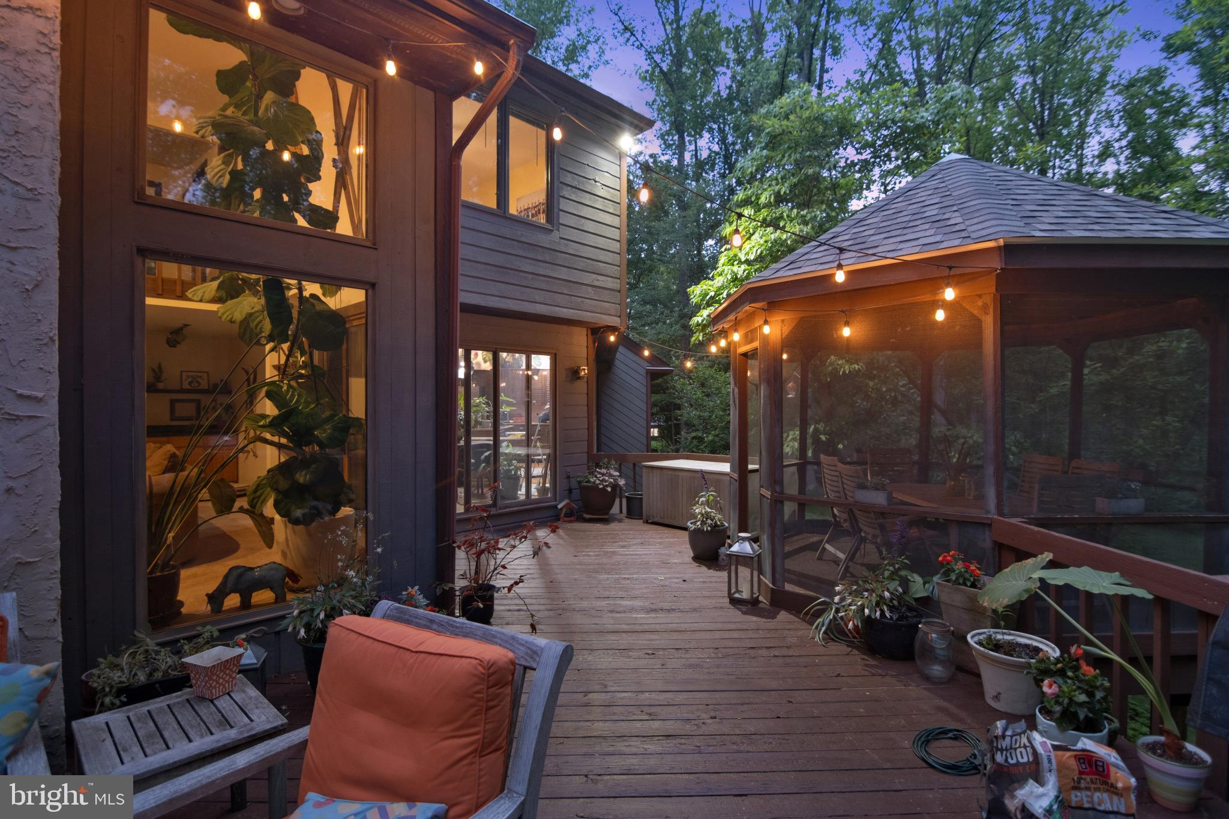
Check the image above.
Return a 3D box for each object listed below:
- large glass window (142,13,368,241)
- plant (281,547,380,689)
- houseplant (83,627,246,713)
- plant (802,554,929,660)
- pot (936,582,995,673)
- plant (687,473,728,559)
[{"bbox_3d":[-2.088,-1.657,3.512,1.200,1.020,0.090,0,0,-45],"label":"large glass window"},{"bbox_3d":[-1.570,1.150,3.200,0.500,0.800,0.480,0,0,-24],"label":"plant"},{"bbox_3d":[-2.290,1.360,3.000,0.670,0.400,0.300,0,0,-45],"label":"houseplant"},{"bbox_3d":[1.650,1.265,3.840,0.750,0.580,0.500,0,0,18],"label":"plant"},{"bbox_3d":[2.180,1.297,3.500,0.340,0.510,0.320,0,0,-40],"label":"pot"},{"bbox_3d":[0.985,1.115,6.190,0.430,0.900,0.430,0,0,6],"label":"plant"}]

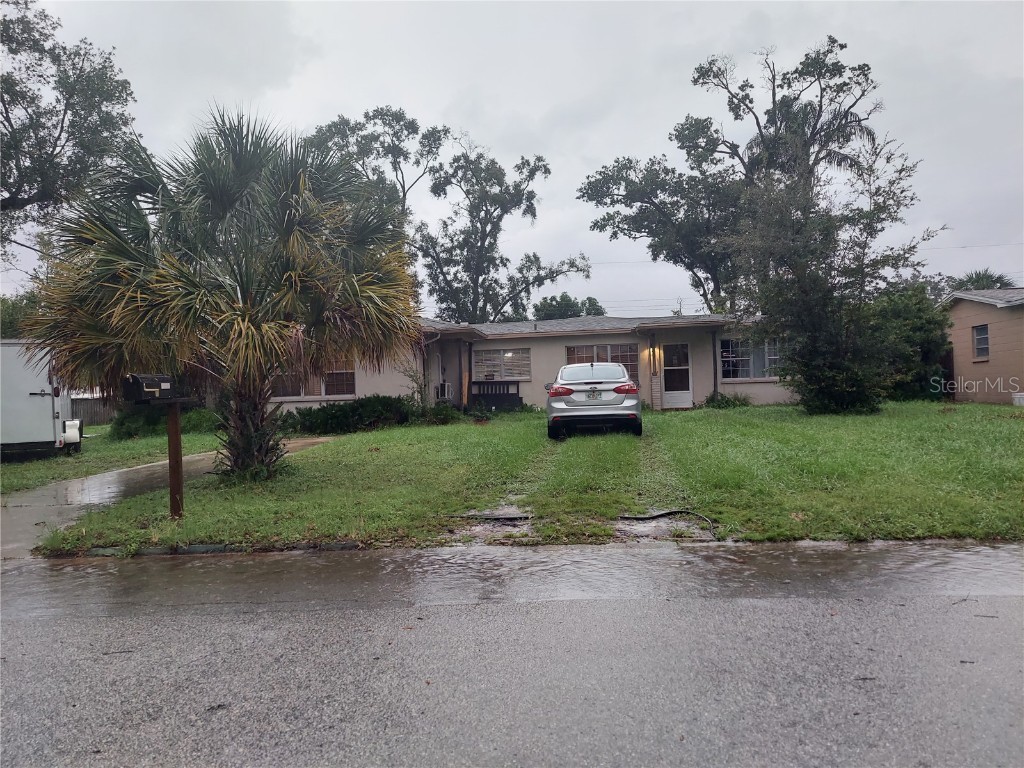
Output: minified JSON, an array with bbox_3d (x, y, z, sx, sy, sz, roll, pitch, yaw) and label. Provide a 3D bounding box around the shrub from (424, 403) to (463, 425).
[{"bbox_3d":[-1.870,0.779,19.297,1.050,0.600,0.900,-2,1,6],"label":"shrub"}]

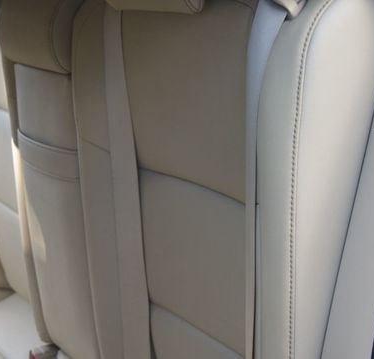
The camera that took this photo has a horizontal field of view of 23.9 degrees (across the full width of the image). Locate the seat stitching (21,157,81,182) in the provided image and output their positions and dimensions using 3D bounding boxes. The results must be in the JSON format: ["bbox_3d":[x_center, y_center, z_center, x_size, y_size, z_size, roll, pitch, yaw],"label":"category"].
[{"bbox_3d":[-0.217,-0.015,1.410,0.025,0.020,0.195,-21,22,-27],"label":"seat stitching"}]

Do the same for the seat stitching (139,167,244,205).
[{"bbox_3d":[0.003,0.007,1.090,0.025,0.022,0.240,-21,22,-27],"label":"seat stitching"}]

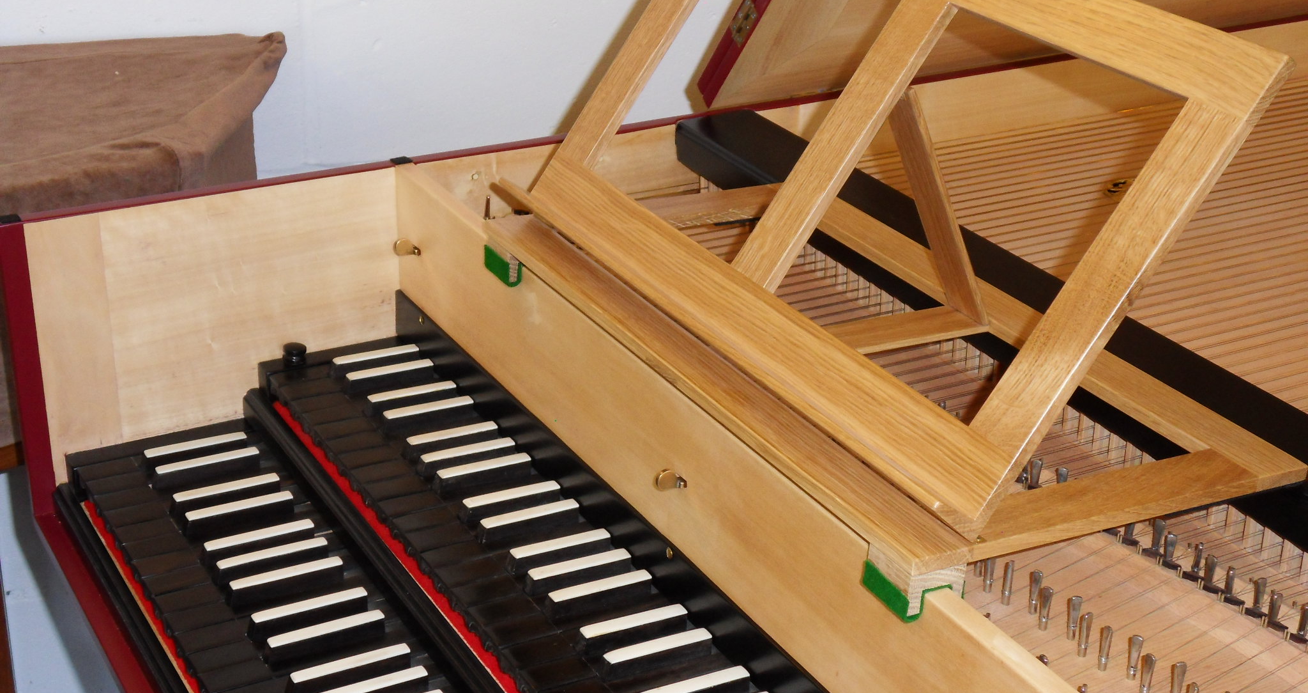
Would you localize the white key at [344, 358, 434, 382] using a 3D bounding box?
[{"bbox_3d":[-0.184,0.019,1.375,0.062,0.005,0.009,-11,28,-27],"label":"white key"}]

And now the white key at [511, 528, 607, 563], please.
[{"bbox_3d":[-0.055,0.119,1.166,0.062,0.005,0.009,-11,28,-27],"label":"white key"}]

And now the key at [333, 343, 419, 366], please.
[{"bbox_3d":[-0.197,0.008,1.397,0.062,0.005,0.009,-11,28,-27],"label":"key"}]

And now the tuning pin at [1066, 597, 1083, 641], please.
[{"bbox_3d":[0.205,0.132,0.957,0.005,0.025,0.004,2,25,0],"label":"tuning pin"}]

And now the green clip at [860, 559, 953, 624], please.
[{"bbox_3d":[0.119,0.111,0.913,0.030,0.017,0.034,-11,28,-27],"label":"green clip"}]

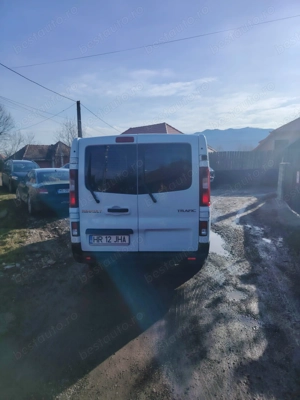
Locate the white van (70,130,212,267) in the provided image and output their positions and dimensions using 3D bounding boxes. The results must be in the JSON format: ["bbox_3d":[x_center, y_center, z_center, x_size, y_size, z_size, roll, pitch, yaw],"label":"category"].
[{"bbox_3d":[0.013,-0.229,6.129,1.956,1.970,5.080,0,8,4],"label":"white van"}]

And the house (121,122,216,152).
[{"bbox_3d":[-0.339,-5.771,32.756,8.000,5.827,13.000,-8,10,-42],"label":"house"}]

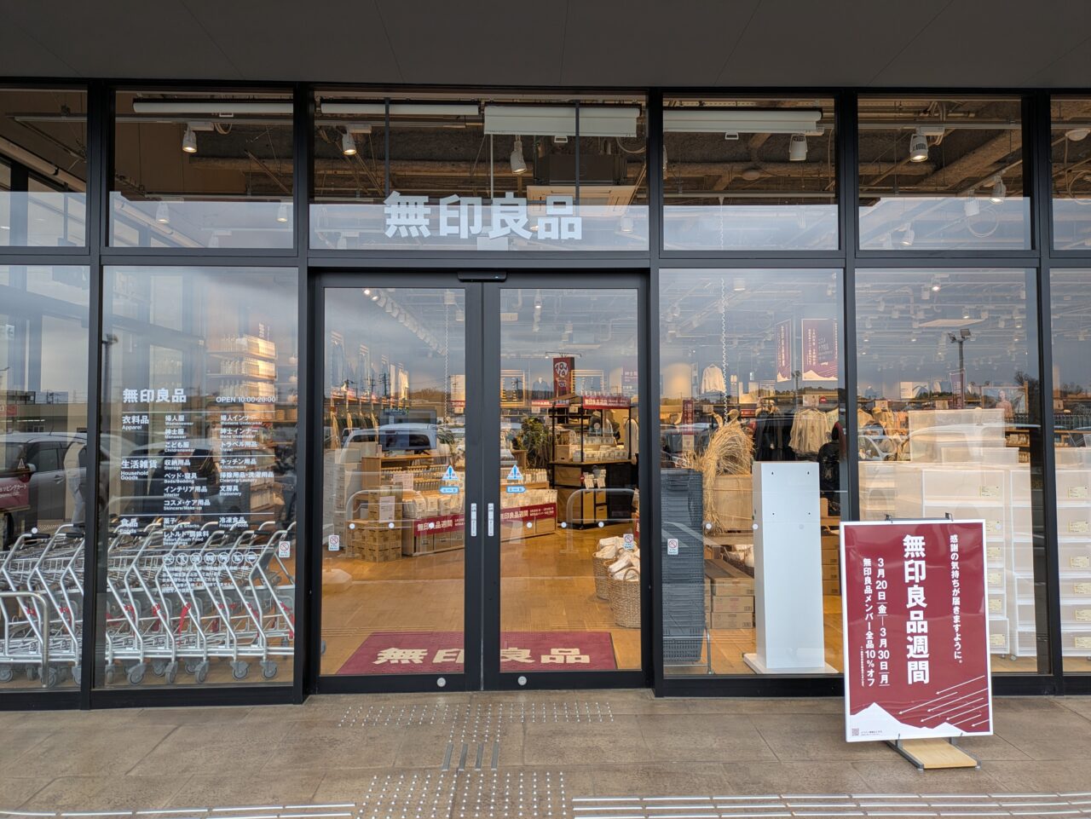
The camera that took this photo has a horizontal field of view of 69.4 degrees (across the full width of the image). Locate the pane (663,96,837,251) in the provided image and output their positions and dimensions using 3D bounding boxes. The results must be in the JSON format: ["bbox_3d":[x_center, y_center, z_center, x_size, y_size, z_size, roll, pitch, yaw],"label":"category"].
[{"bbox_3d":[1.228,-1.417,4.718,1.045,0.935,0.060,0,-2,-2],"label":"pane"}]

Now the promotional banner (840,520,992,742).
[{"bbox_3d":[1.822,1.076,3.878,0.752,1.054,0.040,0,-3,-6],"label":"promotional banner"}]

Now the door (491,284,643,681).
[{"bbox_3d":[0.125,0.429,4.747,0.950,2.440,0.060,0,-2,-2],"label":"door"}]

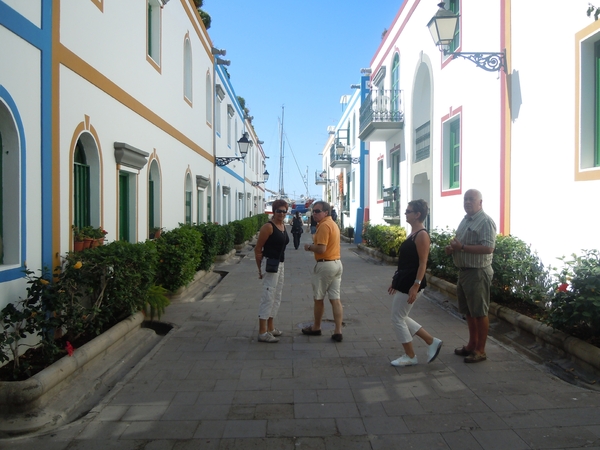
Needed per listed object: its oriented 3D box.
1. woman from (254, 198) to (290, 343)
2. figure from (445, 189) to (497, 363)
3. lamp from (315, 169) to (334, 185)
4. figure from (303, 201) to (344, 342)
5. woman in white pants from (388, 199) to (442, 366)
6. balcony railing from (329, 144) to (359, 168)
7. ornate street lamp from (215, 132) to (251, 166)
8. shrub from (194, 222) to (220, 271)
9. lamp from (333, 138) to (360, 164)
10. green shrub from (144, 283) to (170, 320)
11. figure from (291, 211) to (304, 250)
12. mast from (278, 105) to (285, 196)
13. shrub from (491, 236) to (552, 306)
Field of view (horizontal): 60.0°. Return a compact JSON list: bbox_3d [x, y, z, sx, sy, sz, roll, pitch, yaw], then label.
[{"bbox_3d":[-0.325,0.515,6.080,0.400,1.660,0.480,1,1,34],"label":"woman"},{"bbox_3d":[1.730,0.494,5.280,0.470,1.730,0.540,-1,1,-32],"label":"figure"},{"bbox_3d":[2.310,-3.850,41.500,1.080,1.060,0.400,0,1,-1],"label":"lamp"},{"bbox_3d":[0.301,0.544,6.373,0.460,1.690,0.500,1,2,35],"label":"figure"},{"bbox_3d":[1.176,0.574,5.276,0.540,1.680,0.480,0,1,-2],"label":"woman in white pants"},{"bbox_3d":[2.447,-4.081,31.675,1.000,1.100,3.100,0,1,-1],"label":"balcony railing"},{"bbox_3d":[-2.020,-2.330,16.100,1.110,1.040,0.400,0,1,-1],"label":"ornate street lamp"},{"bbox_3d":[-2.050,0.450,10.800,0.800,1.030,1.100,0,1,-1],"label":"shrub"},{"bbox_3d":[2.459,-3.603,26.200,1.220,1.120,0.420,0,1,-1],"label":"lamp"},{"bbox_3d":[-1.987,1.081,7.250,0.420,0.500,0.420,0,1,-1],"label":"green shrub"},{"bbox_3d":[-0.108,0.214,22.465,0.550,1.640,0.380,0,1,-1],"label":"figure"},{"bbox_3d":[-3.273,-13.004,92.000,0.350,15.900,0.350,0,1,-1],"label":"mast"},{"bbox_3d":[2.840,0.590,6.800,0.750,0.950,0.950,0,1,-1],"label":"shrub"}]

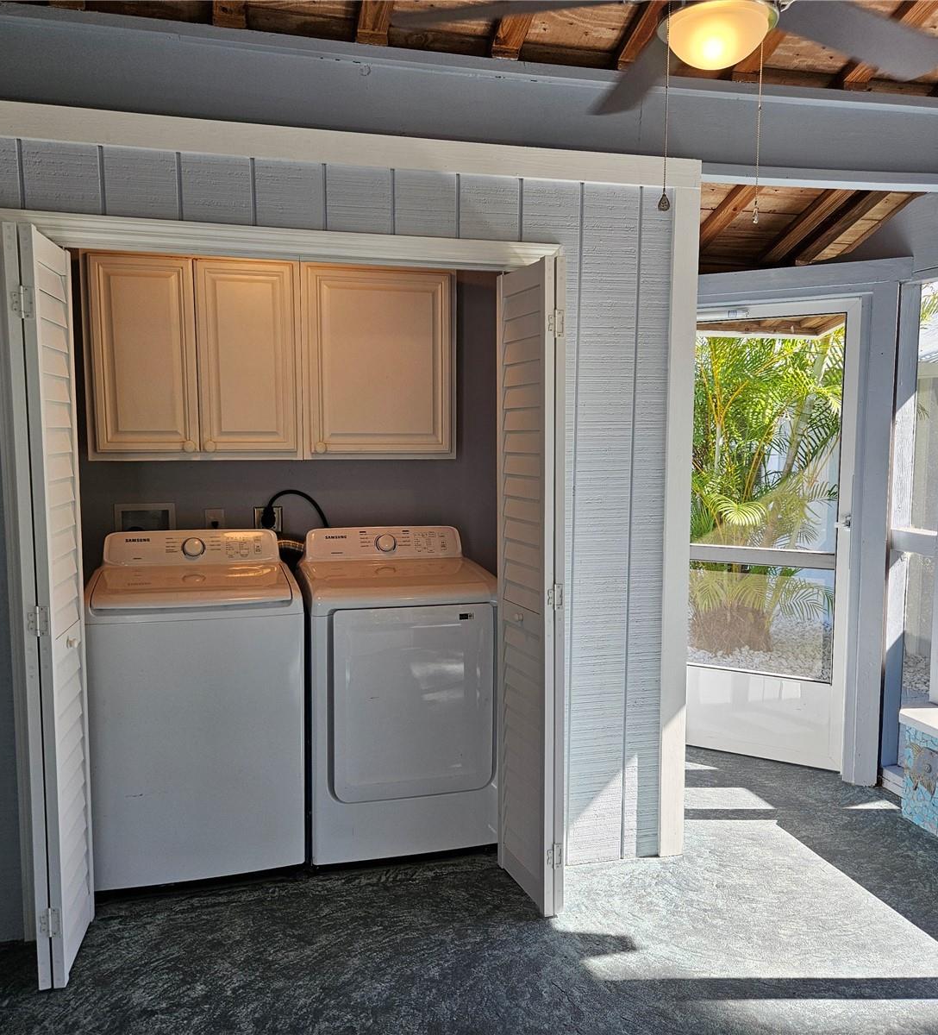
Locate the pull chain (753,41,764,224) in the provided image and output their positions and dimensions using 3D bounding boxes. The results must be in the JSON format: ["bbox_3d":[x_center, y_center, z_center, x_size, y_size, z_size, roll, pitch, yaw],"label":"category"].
[{"bbox_3d":[0.597,-0.807,1.891,0.012,0.385,0.012,-2,6,-15],"label":"pull chain"}]

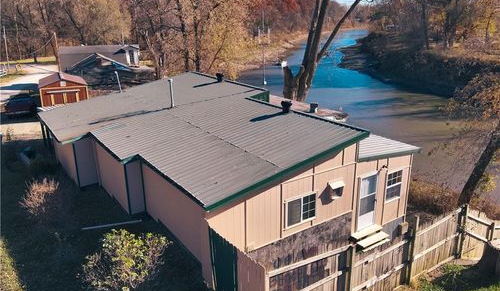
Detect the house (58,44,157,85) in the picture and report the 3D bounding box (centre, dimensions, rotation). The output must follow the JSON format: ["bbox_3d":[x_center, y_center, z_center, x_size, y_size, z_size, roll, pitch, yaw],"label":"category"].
[{"bbox_3d":[-17.585,-9.653,42.191,10.800,4.600,10.500,-8,20,-24],"label":"house"}]

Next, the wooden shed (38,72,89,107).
[{"bbox_3d":[-14.317,-3.859,26.545,3.050,2.600,3.700,-9,21,-27],"label":"wooden shed"}]

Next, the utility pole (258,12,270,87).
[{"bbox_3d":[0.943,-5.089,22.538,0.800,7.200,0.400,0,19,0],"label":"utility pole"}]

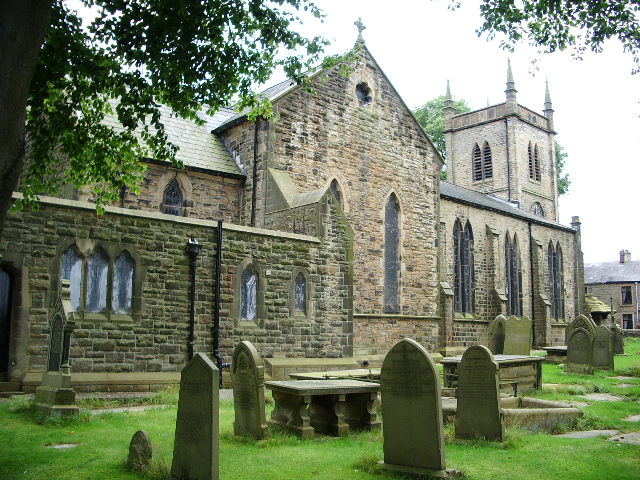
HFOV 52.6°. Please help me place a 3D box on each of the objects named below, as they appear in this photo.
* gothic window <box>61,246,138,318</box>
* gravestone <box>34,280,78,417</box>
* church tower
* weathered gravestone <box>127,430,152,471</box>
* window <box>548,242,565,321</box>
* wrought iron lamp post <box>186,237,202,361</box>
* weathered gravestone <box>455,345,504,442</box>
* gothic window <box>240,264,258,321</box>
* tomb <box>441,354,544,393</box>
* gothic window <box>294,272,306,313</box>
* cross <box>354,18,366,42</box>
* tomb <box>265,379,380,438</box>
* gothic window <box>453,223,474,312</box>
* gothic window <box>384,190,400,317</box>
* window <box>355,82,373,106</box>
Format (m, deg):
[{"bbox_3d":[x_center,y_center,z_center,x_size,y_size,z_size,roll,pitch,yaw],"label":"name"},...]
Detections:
[{"bbox_3d":[-4.931,0.939,14.422,1.771,1.525,0.220,9,-12,-42],"label":"gothic window"},{"bbox_3d":[-4.208,1.723,10.510,0.440,2.160,0.820,9,-12,-42],"label":"gravestone"},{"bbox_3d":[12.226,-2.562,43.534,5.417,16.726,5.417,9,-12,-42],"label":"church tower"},{"bbox_3d":[-2.009,2.346,7.272,0.300,0.410,0.110,-7,-12,39],"label":"weathered gravestone"},{"bbox_3d":[11.943,2.038,33.050,1.650,4.024,0.250,9,-12,-42],"label":"window"},{"bbox_3d":[-2.912,1.484,14.783,0.250,3.115,0.220,9,-12,-42],"label":"wrought iron lamp post"},{"bbox_3d":[2.312,2.201,9.401,0.720,1.350,0.110,-7,-12,41],"label":"weathered gravestone"},{"bbox_3d":[-1.924,1.381,17.213,0.582,1.510,0.220,9,-12,-42],"label":"gothic window"},{"bbox_3d":[3.651,2.806,13.589,2.200,0.720,1.080,9,-12,-42],"label":"tomb"},{"bbox_3d":[-0.600,1.511,18.451,0.443,1.165,0.220,9,-12,-42],"label":"gothic window"},{"bbox_3d":[1.500,-7.764,23.932,0.628,0.969,0.170,9,-12,-42],"label":"cross"},{"bbox_3d":[0.052,2.568,9.903,1.550,0.710,0.910,8,-12,-39],"label":"tomb"},{"bbox_3d":[6.078,1.122,27.756,1.552,4.088,0.250,9,-12,-42],"label":"gothic window"},{"bbox_3d":[2.736,0.481,24.947,0.882,4.721,0.220,9,-12,-42],"label":"gothic window"},{"bbox_3d":[1.618,-5.537,24.732,0.976,0.953,0.220,9,-12,-42],"label":"window"}]

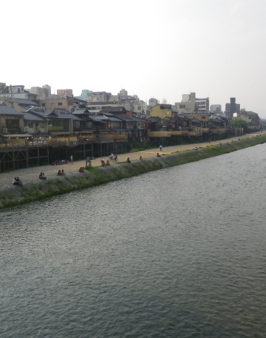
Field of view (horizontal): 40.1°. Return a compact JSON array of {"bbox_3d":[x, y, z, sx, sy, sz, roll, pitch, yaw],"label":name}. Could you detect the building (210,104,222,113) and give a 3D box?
[{"bbox_3d":[83.940,-52.450,366.380,8.647,23.257,13.000,3,7,24],"label":"building"}]

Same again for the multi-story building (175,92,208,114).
[{"bbox_3d":[45.280,-43.530,278.820,22.271,27.077,15.000,3,7,24],"label":"multi-story building"}]

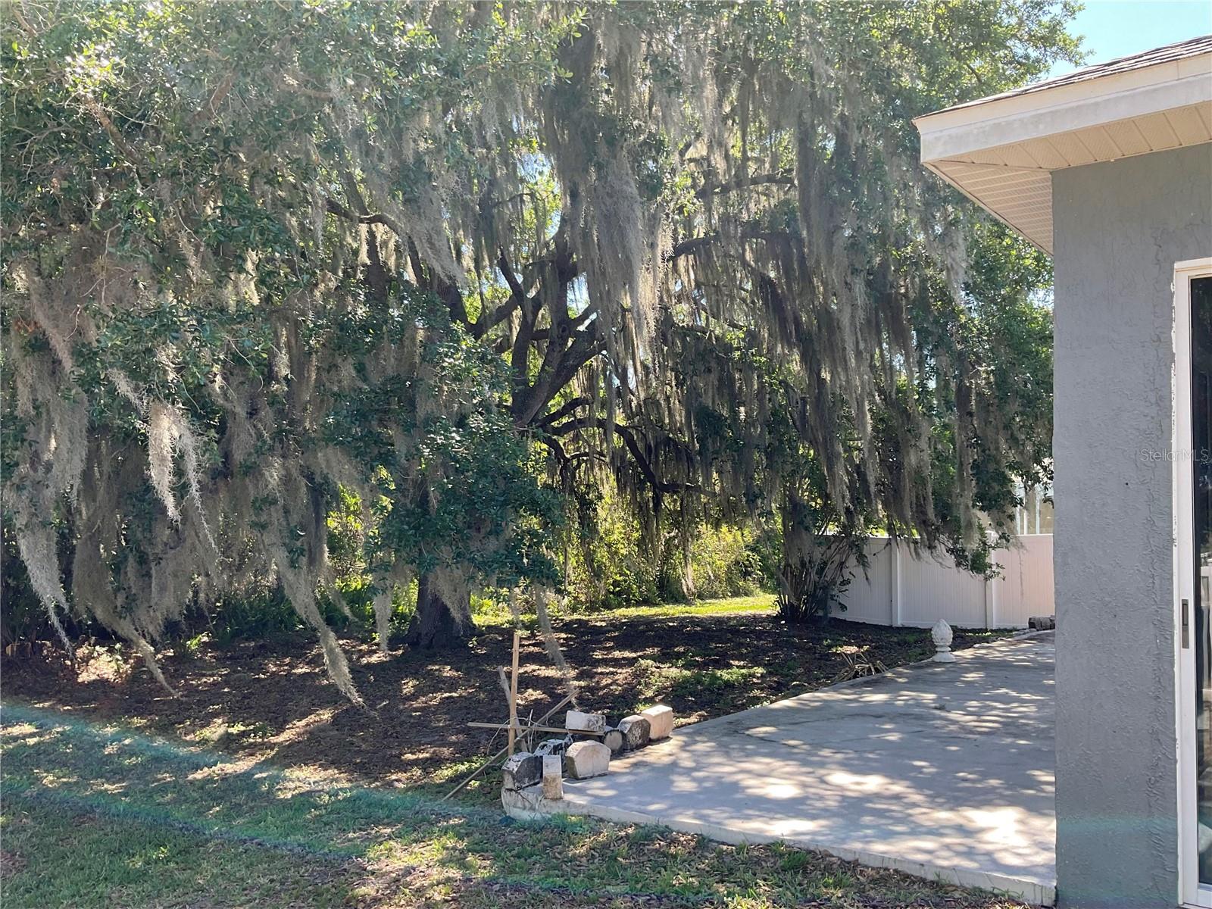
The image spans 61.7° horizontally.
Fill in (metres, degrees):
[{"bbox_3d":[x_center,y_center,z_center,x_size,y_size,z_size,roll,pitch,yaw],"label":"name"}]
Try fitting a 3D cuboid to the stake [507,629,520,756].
[{"bbox_3d":[-0.535,1.428,5.900,0.036,0.820,0.030,2,-2,18],"label":"stake"}]

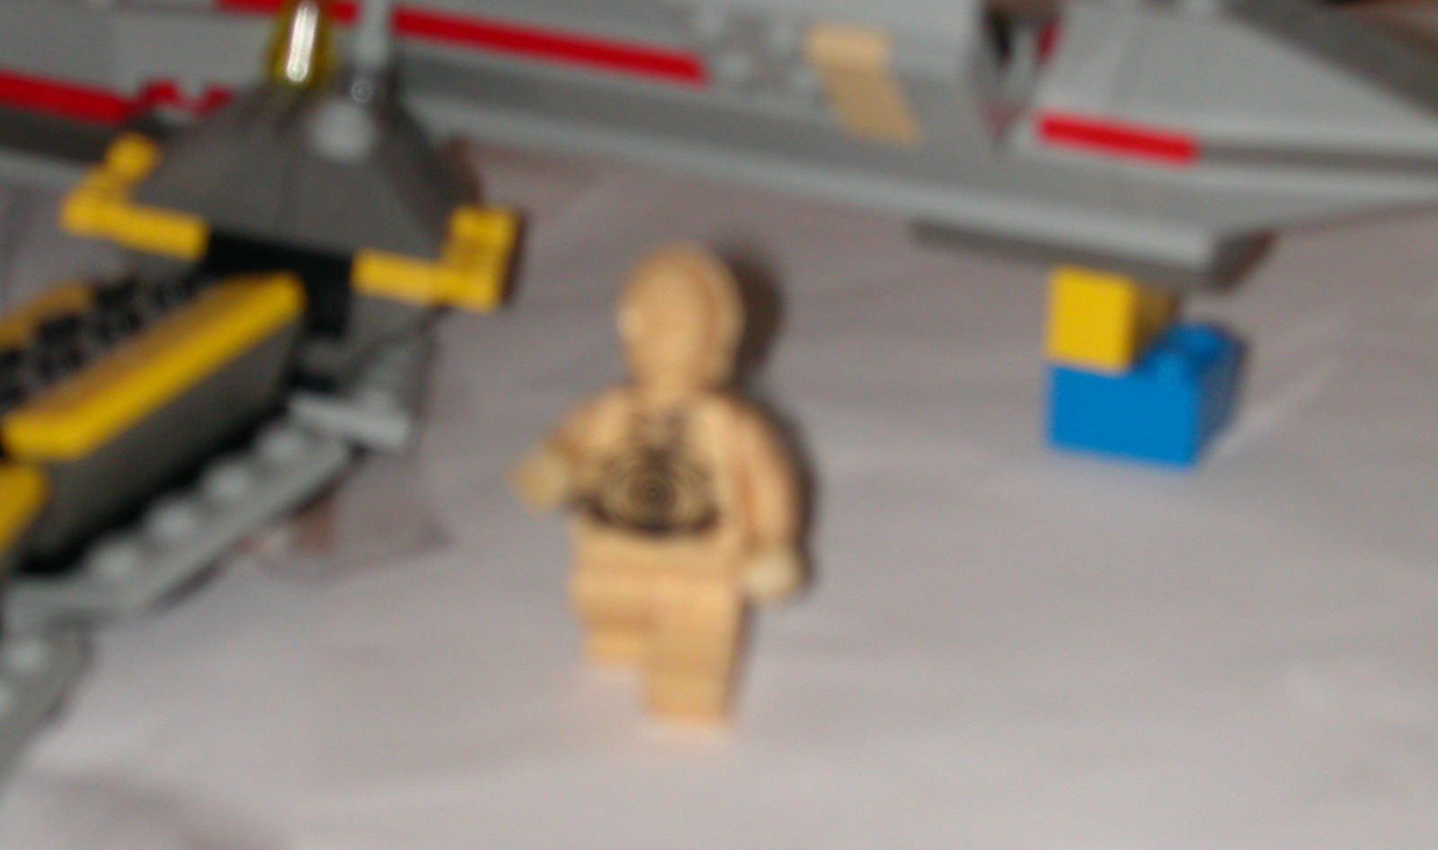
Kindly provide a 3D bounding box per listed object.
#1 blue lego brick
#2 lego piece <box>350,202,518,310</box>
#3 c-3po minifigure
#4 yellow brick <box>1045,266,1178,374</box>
[{"bbox_3d":[0.046,-0.004,0.342,0.016,0.011,0.016,8,19,22],"label":"blue lego brick"},{"bbox_3d":[-0.031,-0.018,0.348,0.016,0.006,0.019,8,18,2],"label":"lego piece"},{"bbox_3d":[-0.005,0.005,0.275,0.025,0.041,0.016,7,19,14],"label":"c-3po minifigure"},{"bbox_3d":[0.042,-0.014,0.341,0.008,0.011,0.016,8,19,22],"label":"yellow brick"}]

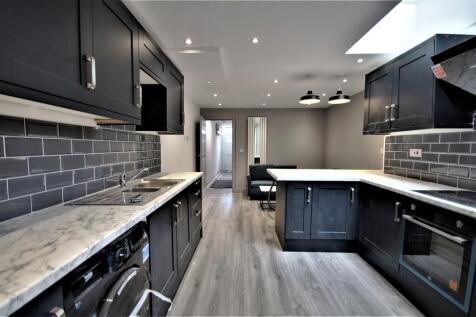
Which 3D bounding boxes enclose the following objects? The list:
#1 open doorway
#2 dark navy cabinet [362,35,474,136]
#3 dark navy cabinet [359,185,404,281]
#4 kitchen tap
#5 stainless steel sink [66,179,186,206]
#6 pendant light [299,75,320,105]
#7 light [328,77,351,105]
[{"bbox_3d":[-0.540,-0.052,5.524,0.800,2.030,0.120,0,3,2],"label":"open doorway"},{"bbox_3d":[1.835,-0.679,2.158,0.310,0.780,0.985,0,3,2],"label":"dark navy cabinet"},{"bbox_3d":[1.687,0.649,1.986,0.580,0.730,0.650,0,3,2],"label":"dark navy cabinet"},{"bbox_3d":[-0.938,0.178,1.826,0.250,0.160,0.130,0,3,-10],"label":"kitchen tap"},{"bbox_3d":[-0.809,0.336,1.724,0.490,0.160,0.985,0,3,2],"label":"stainless steel sink"},{"bbox_3d":[1.054,-1.005,2.899,0.320,0.415,0.320,0,3,2],"label":"pendant light"},{"bbox_3d":[1.492,-1.004,2.887,0.320,0.415,0.320,0,3,2],"label":"light"}]

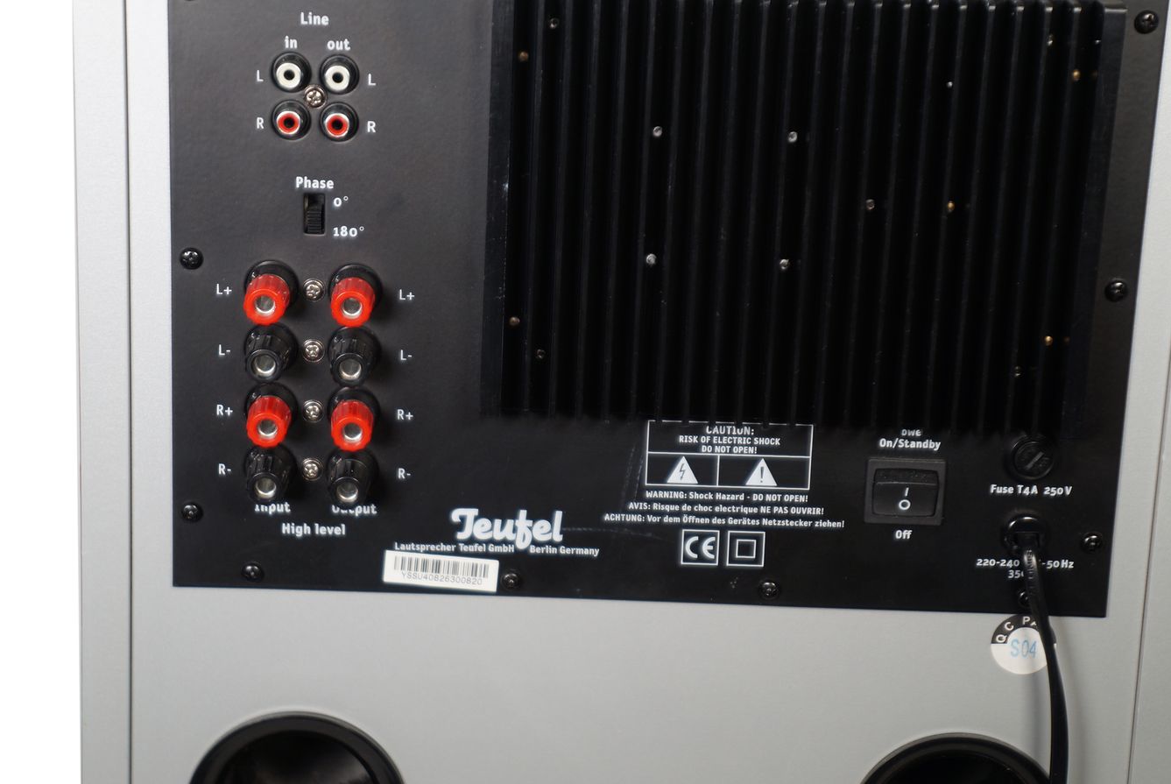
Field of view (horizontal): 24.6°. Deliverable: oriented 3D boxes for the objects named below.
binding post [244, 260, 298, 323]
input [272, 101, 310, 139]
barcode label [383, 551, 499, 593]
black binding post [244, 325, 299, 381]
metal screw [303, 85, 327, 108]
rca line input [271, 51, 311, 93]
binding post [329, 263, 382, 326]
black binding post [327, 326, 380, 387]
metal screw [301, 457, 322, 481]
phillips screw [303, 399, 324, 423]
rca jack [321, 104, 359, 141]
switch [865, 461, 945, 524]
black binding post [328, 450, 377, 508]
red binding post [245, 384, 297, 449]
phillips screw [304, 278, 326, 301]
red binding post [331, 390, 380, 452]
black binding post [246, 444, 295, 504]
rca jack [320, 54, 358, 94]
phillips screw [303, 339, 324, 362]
[{"bbox_3d":[-0.098,-0.030,0.833,0.017,0.017,0.019,2,16,-1],"label":"binding post"},{"bbox_3d":[-0.090,-0.082,0.817,0.012,0.012,0.007,2,16,-1],"label":"input"},{"bbox_3d":[-0.046,0.058,0.862,0.036,0.011,0.001,5,16,-2],"label":"barcode label"},{"bbox_3d":[-0.098,-0.011,0.832,0.017,0.017,0.017,2,16,-1],"label":"black binding post"},{"bbox_3d":[-0.082,-0.090,0.818,0.007,0.007,0.003,2,16,-1],"label":"metal screw"},{"bbox_3d":[-0.090,-0.097,0.820,0.012,0.012,0.007,2,16,-1],"label":"rca line input"},{"bbox_3d":[-0.071,-0.028,0.825,0.017,0.017,0.021,2,16,-1],"label":"binding post"},{"bbox_3d":[-0.073,-0.010,0.839,0.017,0.017,0.019,2,16,-1],"label":"black binding post"},{"bbox_3d":[-0.087,0.025,0.851,0.007,0.007,0.003,2,16,-1],"label":"metal screw"},{"bbox_3d":[-0.086,0.006,0.845,0.007,0.007,0.003,2,16,-1],"label":"phillips screw"},{"bbox_3d":[-0.076,-0.082,0.825,0.012,0.012,0.007,2,16,-1],"label":"rca jack"},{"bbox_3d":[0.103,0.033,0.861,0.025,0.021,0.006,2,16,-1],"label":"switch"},{"bbox_3d":[-0.074,0.029,0.850,0.017,0.017,0.019,2,16,-1],"label":"black binding post"},{"bbox_3d":[-0.098,0.009,0.836,0.017,0.017,0.021,2,16,-1],"label":"red binding post"},{"bbox_3d":[-0.084,-0.032,0.835,0.007,0.007,0.003,2,16,-1],"label":"phillips screw"},{"bbox_3d":[-0.072,0.010,0.836,0.017,0.017,0.021,2,16,-1],"label":"red binding post"},{"bbox_3d":[-0.100,0.028,0.850,0.017,0.017,0.019,2,16,-1],"label":"black binding post"},{"bbox_3d":[-0.075,-0.096,0.820,0.012,0.012,0.007,2,16,-1],"label":"rca jack"},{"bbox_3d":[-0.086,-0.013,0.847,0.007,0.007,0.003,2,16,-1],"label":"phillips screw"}]

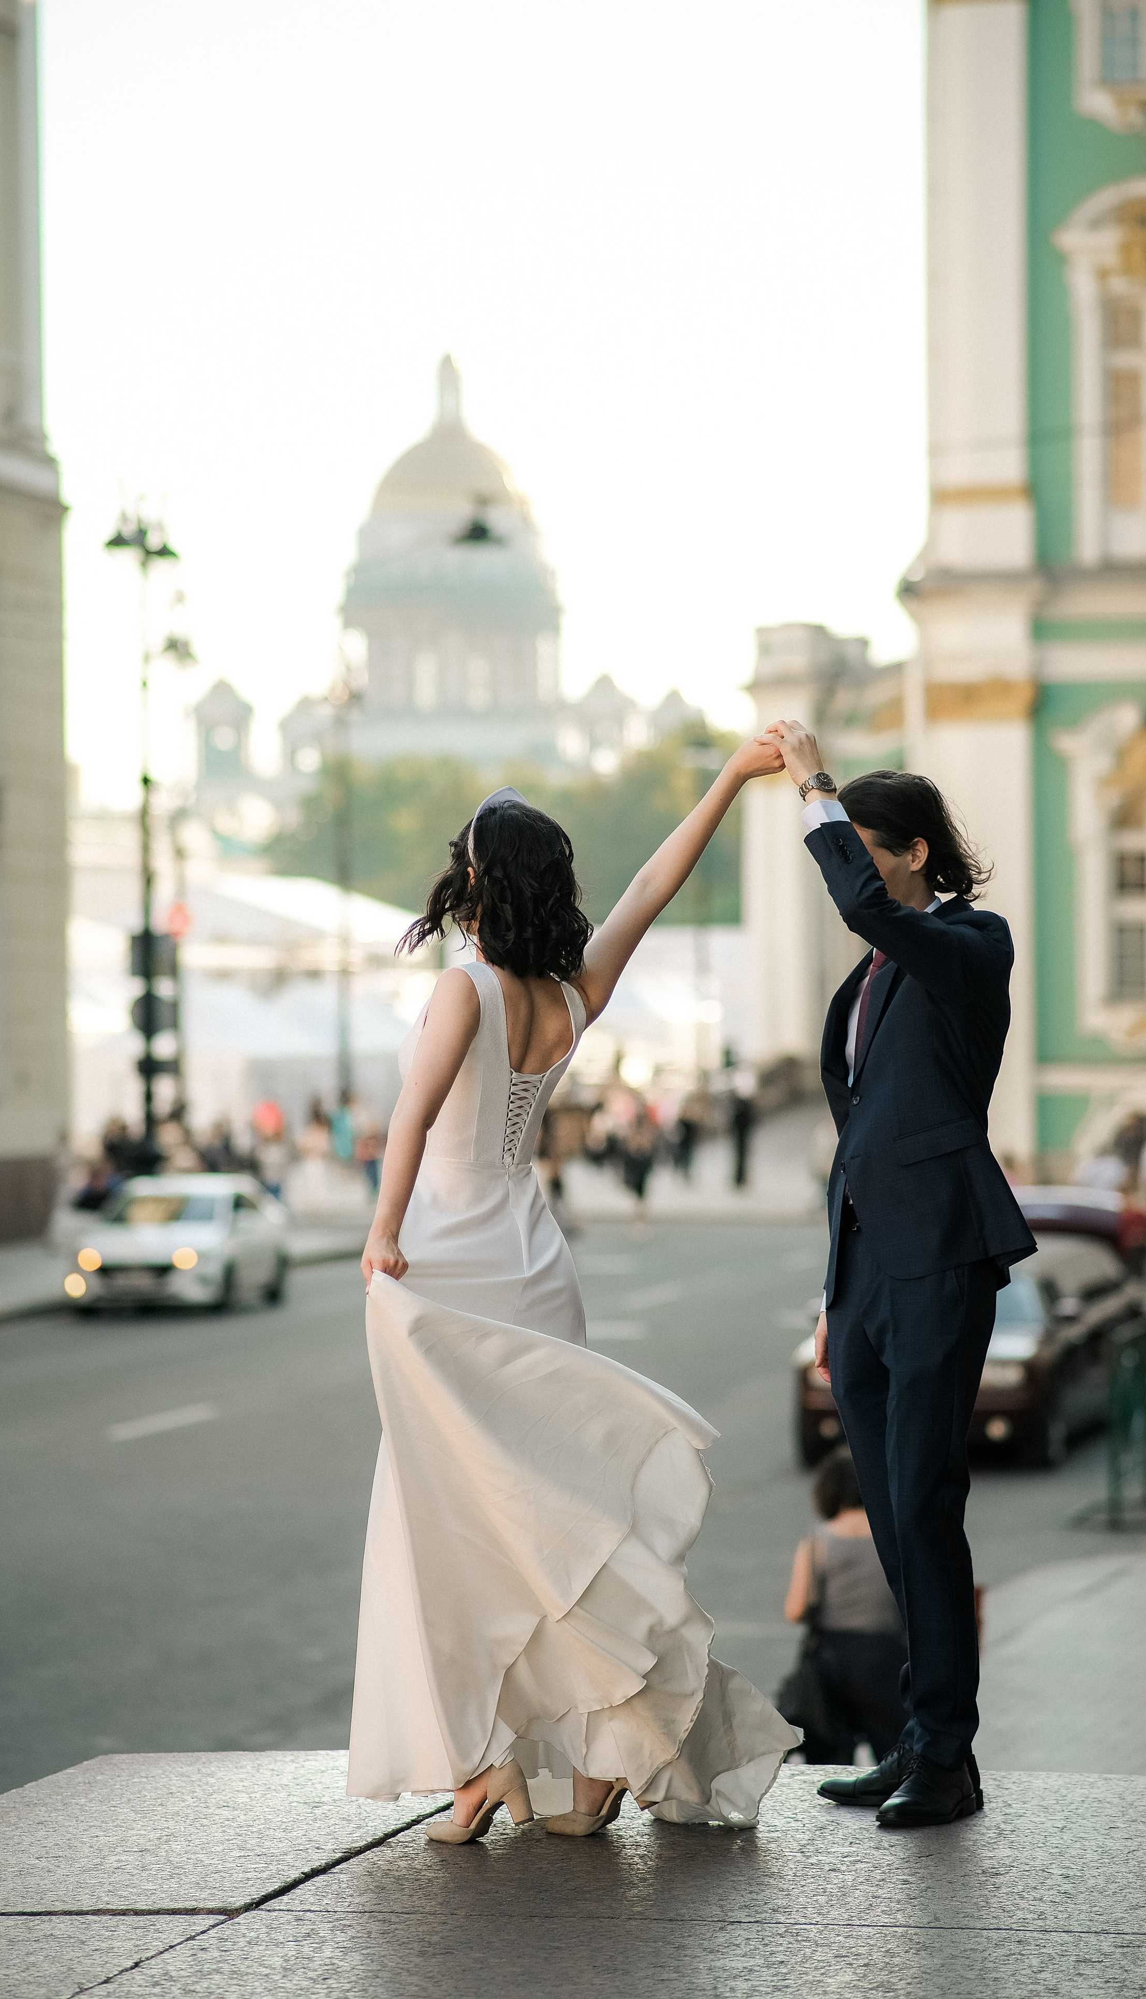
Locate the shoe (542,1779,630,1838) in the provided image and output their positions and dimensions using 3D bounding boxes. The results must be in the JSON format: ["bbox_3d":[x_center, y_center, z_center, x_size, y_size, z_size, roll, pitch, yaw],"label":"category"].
[{"bbox_3d":[0.032,1.357,12.000,0.195,0.130,0.077,-1,-1,18],"label":"shoe"}]

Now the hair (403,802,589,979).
[{"bbox_3d":[-0.126,-0.184,11.900,0.290,0.300,0.260,0,0,-25],"label":"hair"}]

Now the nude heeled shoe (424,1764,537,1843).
[{"bbox_3d":[-0.155,1.353,11.970,0.195,0.135,0.077,-1,-1,18],"label":"nude heeled shoe"}]

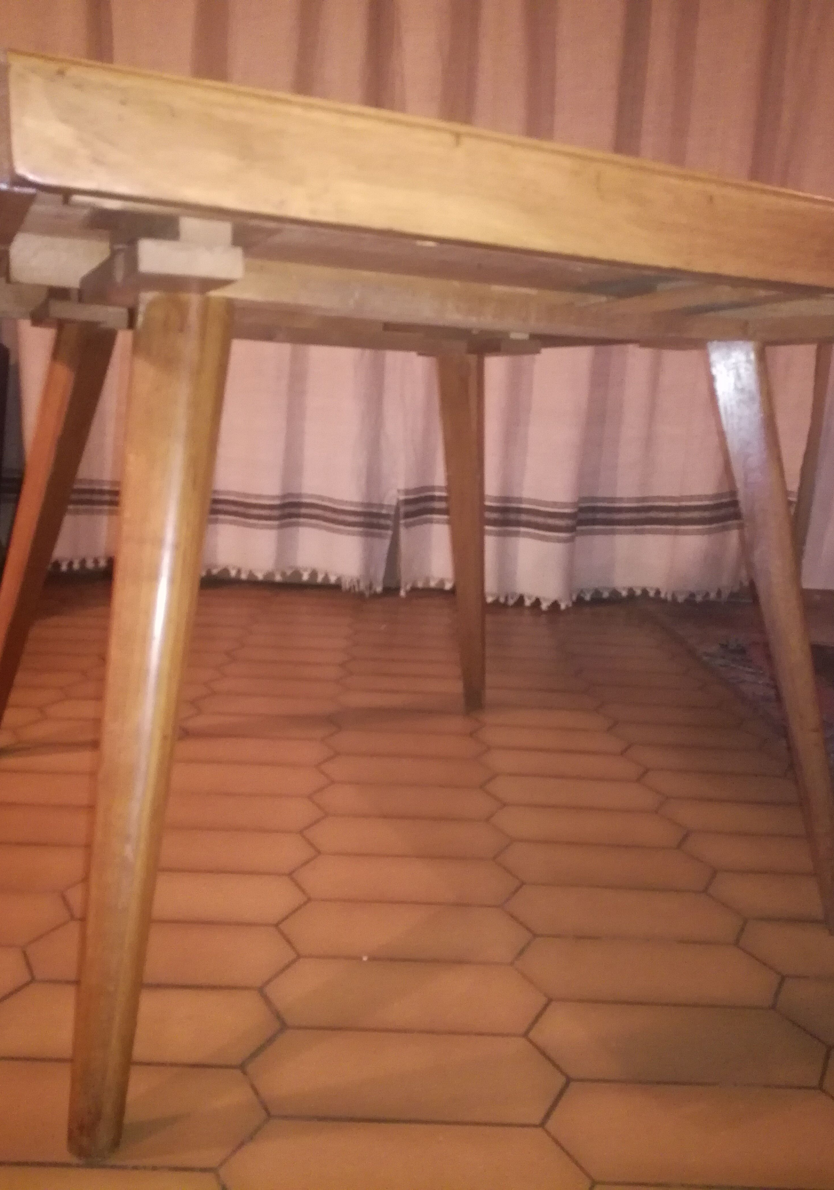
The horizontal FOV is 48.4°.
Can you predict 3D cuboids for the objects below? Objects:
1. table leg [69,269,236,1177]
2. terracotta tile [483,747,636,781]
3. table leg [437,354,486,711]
[{"bbox_3d":[-0.216,0.093,0.724,0.068,0.674,0.062,5,-2,18],"label":"table leg"},{"bbox_3d":[0.236,0.282,1.511,0.280,0.012,0.106,3,12,-1],"label":"terracotta tile"},{"bbox_3d":[0.091,-0.089,1.645,0.068,0.669,0.062,4,25,18],"label":"table leg"}]

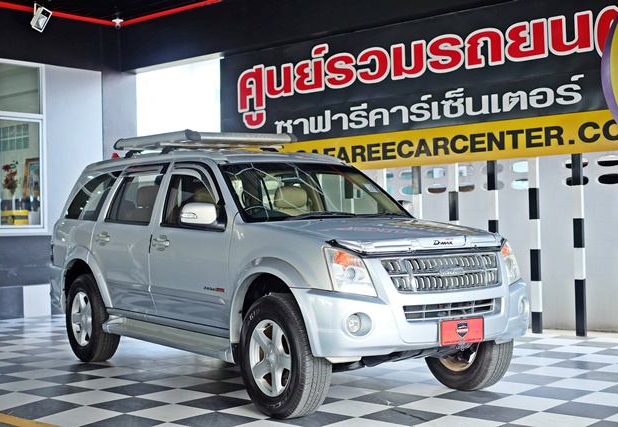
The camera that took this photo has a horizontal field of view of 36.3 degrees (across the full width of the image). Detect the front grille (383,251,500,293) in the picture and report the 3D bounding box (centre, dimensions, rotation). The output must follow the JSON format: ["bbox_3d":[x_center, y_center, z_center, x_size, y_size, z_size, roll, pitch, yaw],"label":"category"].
[{"bbox_3d":[0.824,0.354,5.616,0.920,0.205,0.120,0,-1,-35],"label":"front grille"}]

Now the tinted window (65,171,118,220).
[{"bbox_3d":[-1.904,-0.138,8.313,0.050,0.430,0.970,24,-14,-32],"label":"tinted window"}]

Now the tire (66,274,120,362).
[{"bbox_3d":[-1.873,0.914,8.214,0.240,0.745,0.745,0,-1,-35],"label":"tire"}]

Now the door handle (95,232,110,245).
[{"bbox_3d":[-1.688,0.213,7.732,0.055,0.112,0.240,0,-1,-35],"label":"door handle"}]

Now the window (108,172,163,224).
[{"bbox_3d":[-1.389,-0.124,7.544,0.045,0.450,0.900,24,-14,-32],"label":"window"}]

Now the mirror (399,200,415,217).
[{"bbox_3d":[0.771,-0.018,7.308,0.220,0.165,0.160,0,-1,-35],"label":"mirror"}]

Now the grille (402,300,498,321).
[{"bbox_3d":[0.842,0.568,5.591,0.730,0.090,0.070,0,-1,-35],"label":"grille"}]

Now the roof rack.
[{"bbox_3d":[-0.889,-0.593,8.094,1.020,0.140,1.540,0,-1,-35],"label":"roof rack"}]

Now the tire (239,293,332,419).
[{"bbox_3d":[-0.141,0.858,5.705,0.240,0.745,0.745,0,-1,-35],"label":"tire"}]

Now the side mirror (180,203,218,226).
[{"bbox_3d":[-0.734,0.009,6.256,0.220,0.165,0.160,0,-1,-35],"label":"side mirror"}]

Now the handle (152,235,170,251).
[{"bbox_3d":[-1.077,0.220,6.847,0.055,0.112,0.240,0,-1,-35],"label":"handle"}]

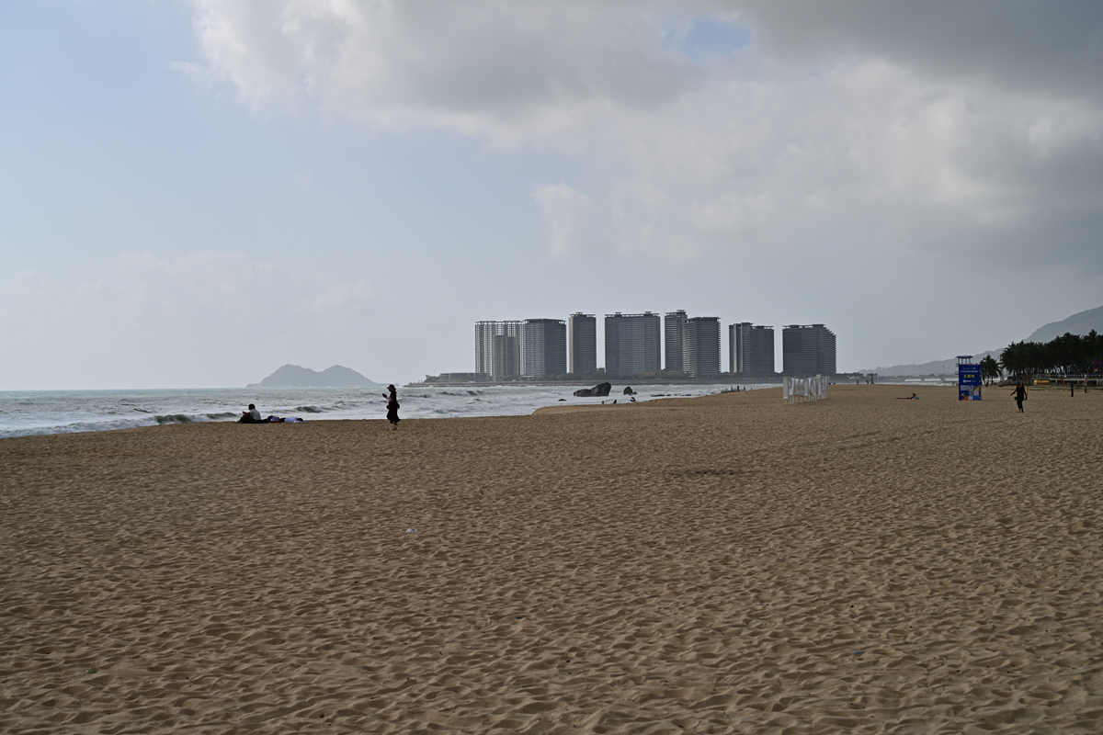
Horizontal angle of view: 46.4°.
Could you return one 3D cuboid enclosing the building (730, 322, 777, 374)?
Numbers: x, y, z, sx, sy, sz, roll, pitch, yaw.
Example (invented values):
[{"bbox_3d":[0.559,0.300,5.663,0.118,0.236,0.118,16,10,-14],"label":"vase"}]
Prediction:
[{"bbox_3d":[326.213,-28.740,2090.000,56.000,87.338,40.000,0,-1,-25],"label":"building"}]

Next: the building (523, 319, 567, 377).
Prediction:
[{"bbox_3d":[-9.542,-28.992,2055.000,42.000,96.152,60.000,-1,-1,24],"label":"building"}]

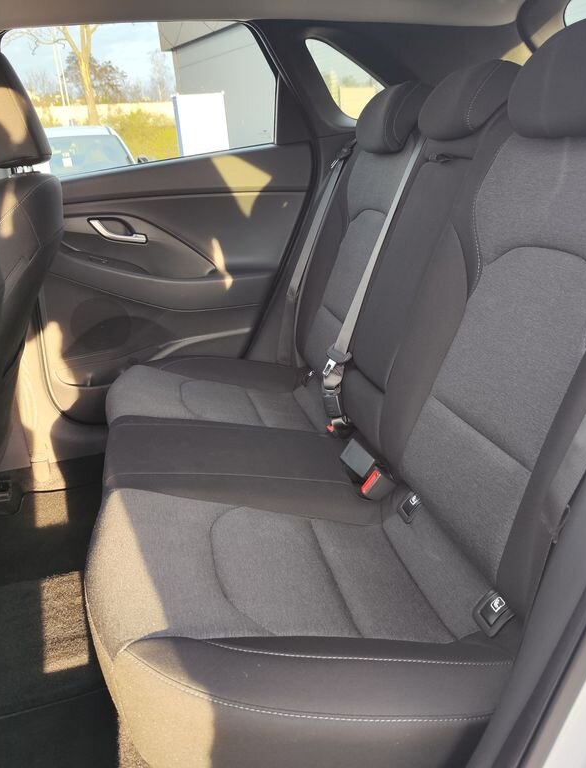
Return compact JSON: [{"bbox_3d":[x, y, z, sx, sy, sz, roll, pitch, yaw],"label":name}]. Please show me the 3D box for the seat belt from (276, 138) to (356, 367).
[{"bbox_3d":[0.063,-0.329,1.795,0.070,0.580,0.075,12,15,-16],"label":"seat belt"}]

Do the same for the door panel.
[{"bbox_3d":[-0.303,-0.251,1.809,0.790,0.710,0.140,-7,19,-10],"label":"door panel"}]

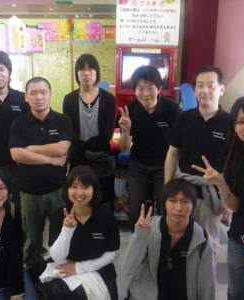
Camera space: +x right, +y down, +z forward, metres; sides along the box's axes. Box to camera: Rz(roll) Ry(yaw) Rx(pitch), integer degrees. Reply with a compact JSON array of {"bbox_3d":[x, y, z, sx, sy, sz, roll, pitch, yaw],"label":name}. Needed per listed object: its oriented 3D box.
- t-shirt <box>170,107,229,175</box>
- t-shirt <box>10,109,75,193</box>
[{"bbox_3d":[0.528,-0.003,2.250,0.450,0.560,0.270,3,17,8],"label":"t-shirt"},{"bbox_3d":[-0.603,0.030,2.600,0.465,0.650,0.290,-2,17,-10],"label":"t-shirt"}]

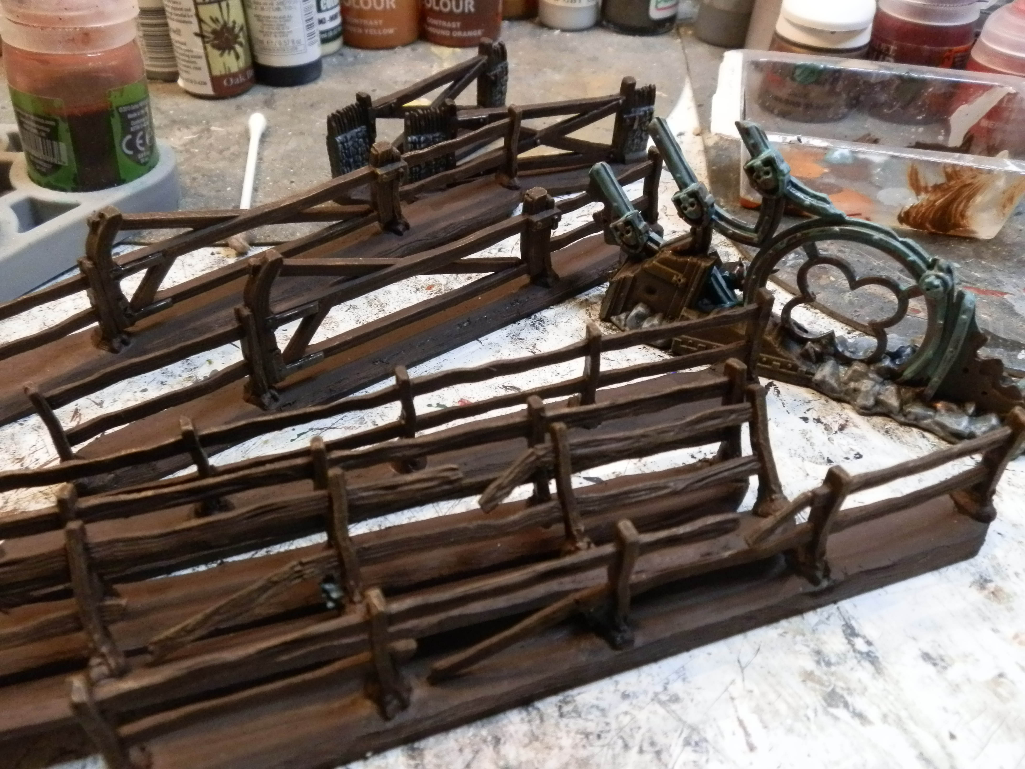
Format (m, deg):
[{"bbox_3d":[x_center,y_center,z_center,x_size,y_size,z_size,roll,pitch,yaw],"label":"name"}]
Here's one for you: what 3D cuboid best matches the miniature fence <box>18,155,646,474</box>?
[{"bbox_3d":[-0.019,-0.022,0.163,0.141,0.033,0.015,-26,47,-29],"label":"miniature fence"}]

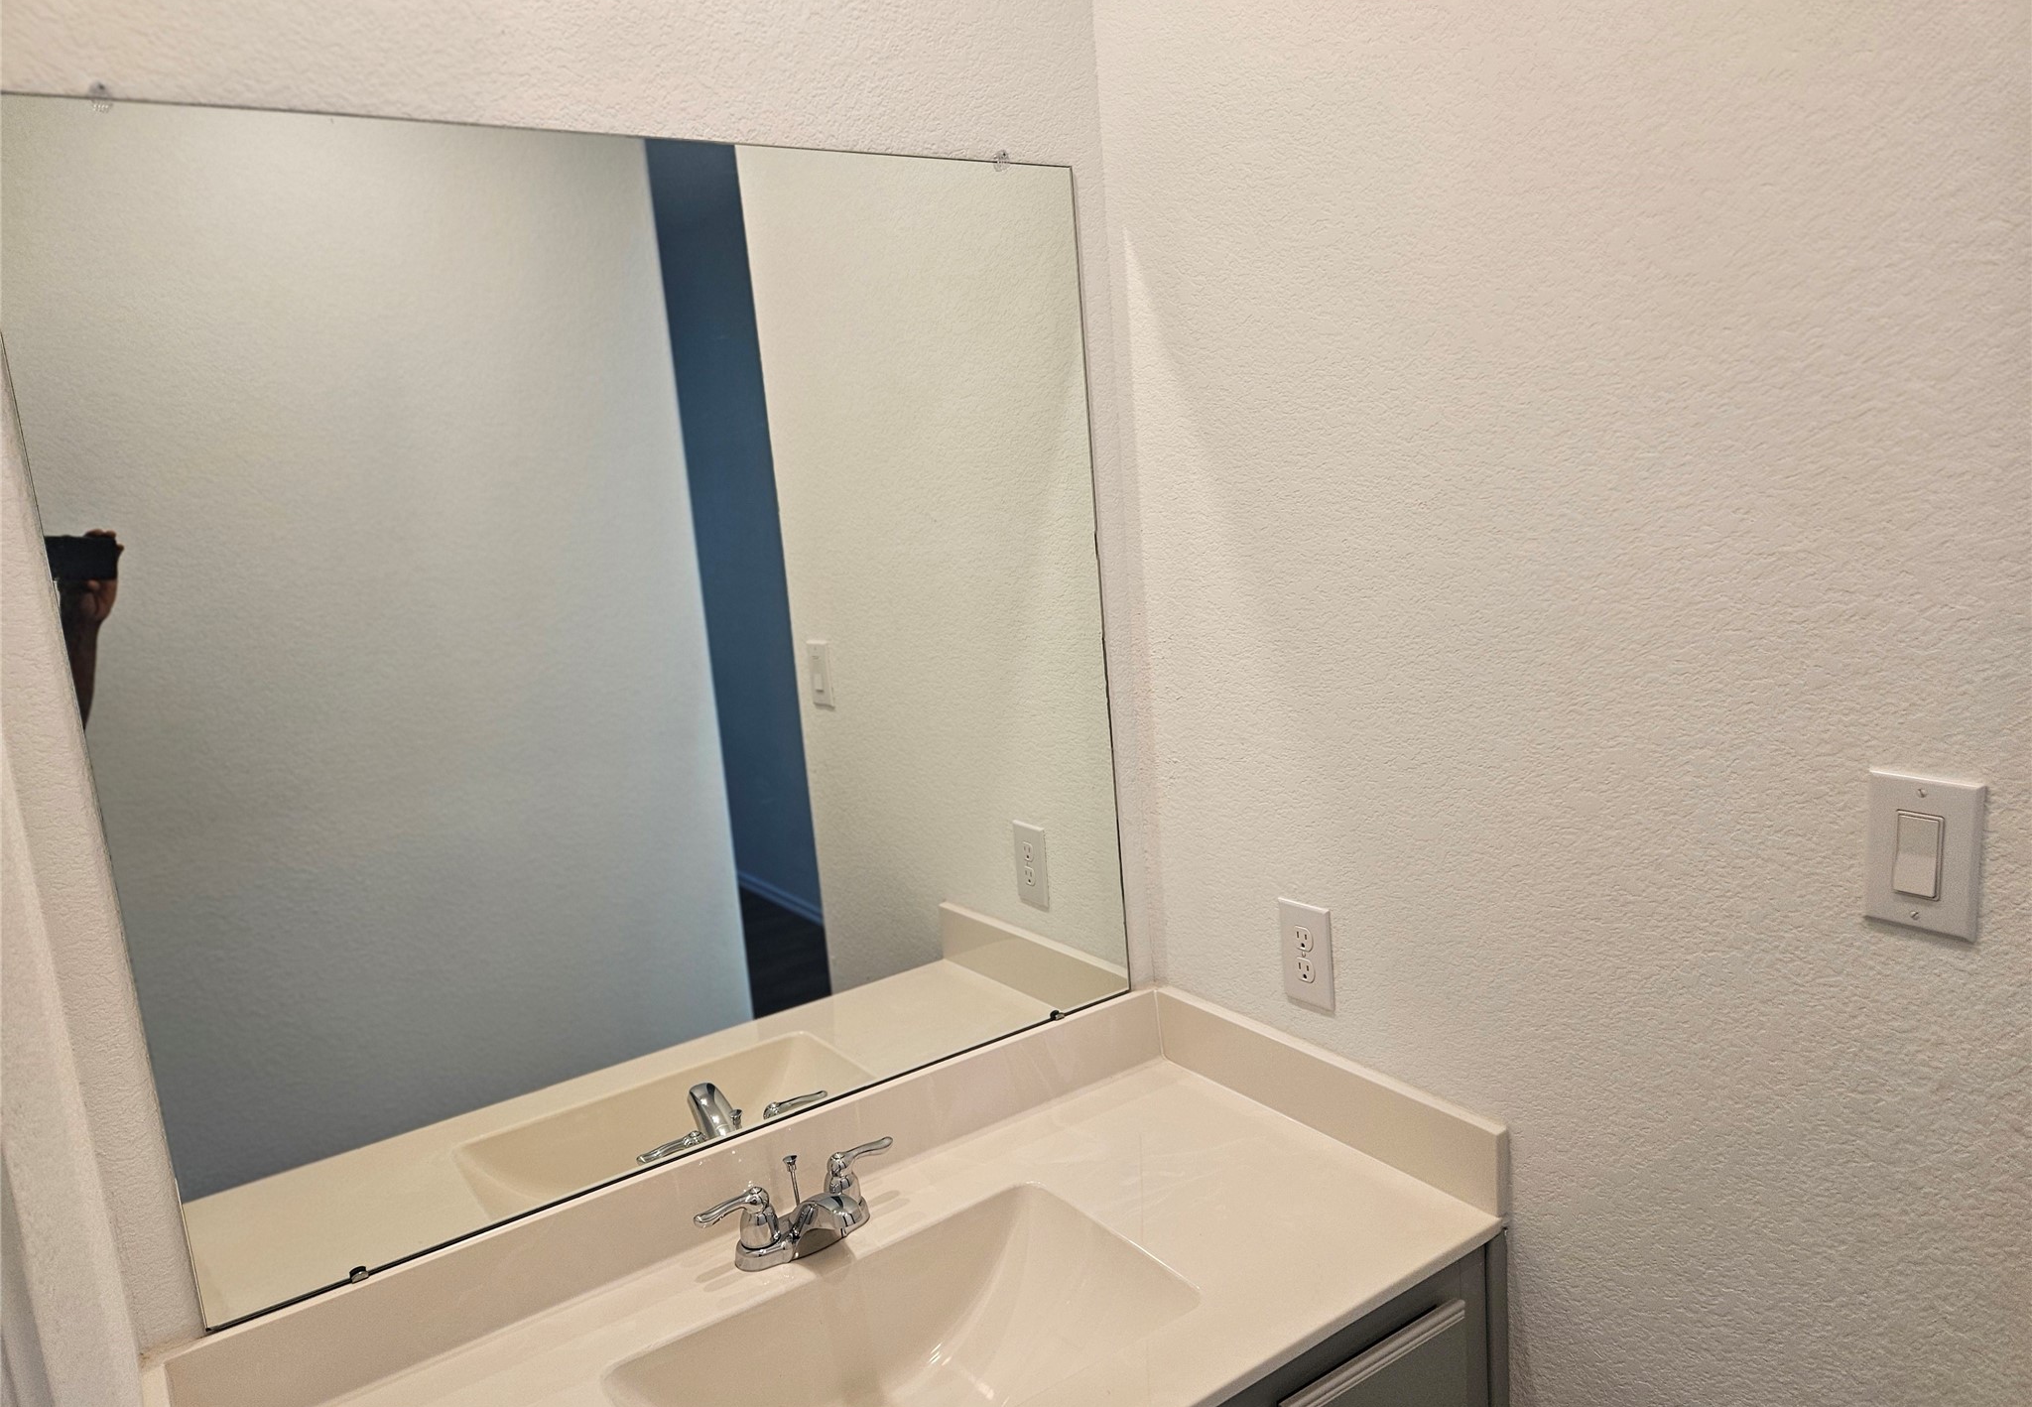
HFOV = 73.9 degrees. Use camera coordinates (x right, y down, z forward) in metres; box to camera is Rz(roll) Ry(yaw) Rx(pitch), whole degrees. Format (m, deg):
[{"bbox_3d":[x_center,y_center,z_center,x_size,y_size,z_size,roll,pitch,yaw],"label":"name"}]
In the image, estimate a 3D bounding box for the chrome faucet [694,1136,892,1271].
[{"bbox_3d":[-0.213,0.556,1.459,0.245,0.103,0.141,-11,12,-34],"label":"chrome faucet"}]

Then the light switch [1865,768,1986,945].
[{"bbox_3d":[0.706,0.119,1.053,0.010,0.124,0.079,-11,12,-34],"label":"light switch"}]

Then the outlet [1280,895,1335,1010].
[{"bbox_3d":[0.351,0.304,1.632,0.008,0.124,0.079,-11,12,-34],"label":"outlet"}]

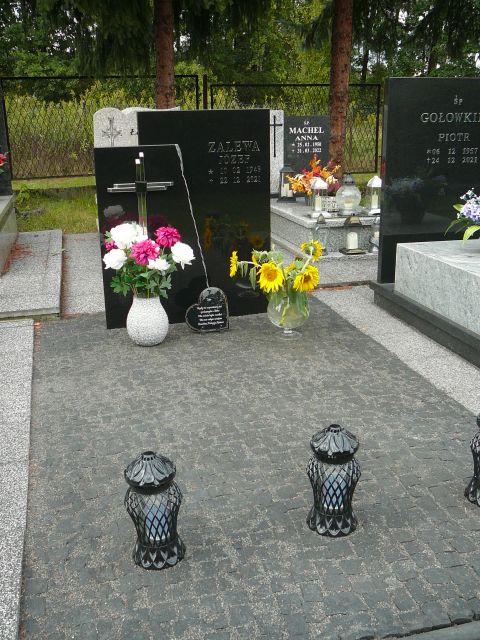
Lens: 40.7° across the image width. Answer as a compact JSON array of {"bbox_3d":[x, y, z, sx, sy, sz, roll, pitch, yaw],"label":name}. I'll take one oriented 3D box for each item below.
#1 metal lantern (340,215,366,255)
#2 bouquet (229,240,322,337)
[{"bbox_3d":[0.834,-0.627,4.720,0.193,0.276,0.183,-5,17,-14],"label":"metal lantern"},{"bbox_3d":[0.196,-0.167,3.550,0.518,0.502,0.388,-5,17,-14],"label":"bouquet"}]

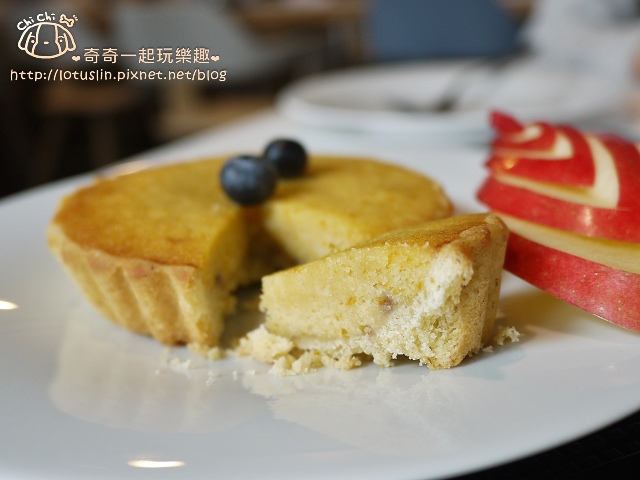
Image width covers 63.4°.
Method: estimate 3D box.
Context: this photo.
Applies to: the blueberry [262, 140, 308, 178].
[{"bbox_3d":[-0.010,-0.025,0.158,0.014,0.012,0.014,0,21,0],"label":"blueberry"}]

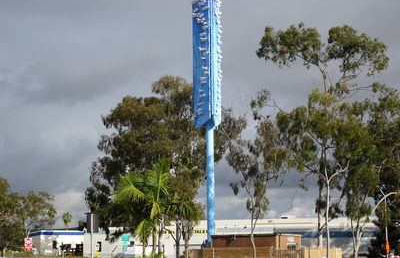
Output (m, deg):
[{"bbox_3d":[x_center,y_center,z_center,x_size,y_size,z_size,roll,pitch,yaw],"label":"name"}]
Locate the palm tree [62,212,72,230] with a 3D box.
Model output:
[{"bbox_3d":[-36.527,28.584,248.467,2.800,11.643,2.800,-1,-7,0],"label":"palm tree"}]

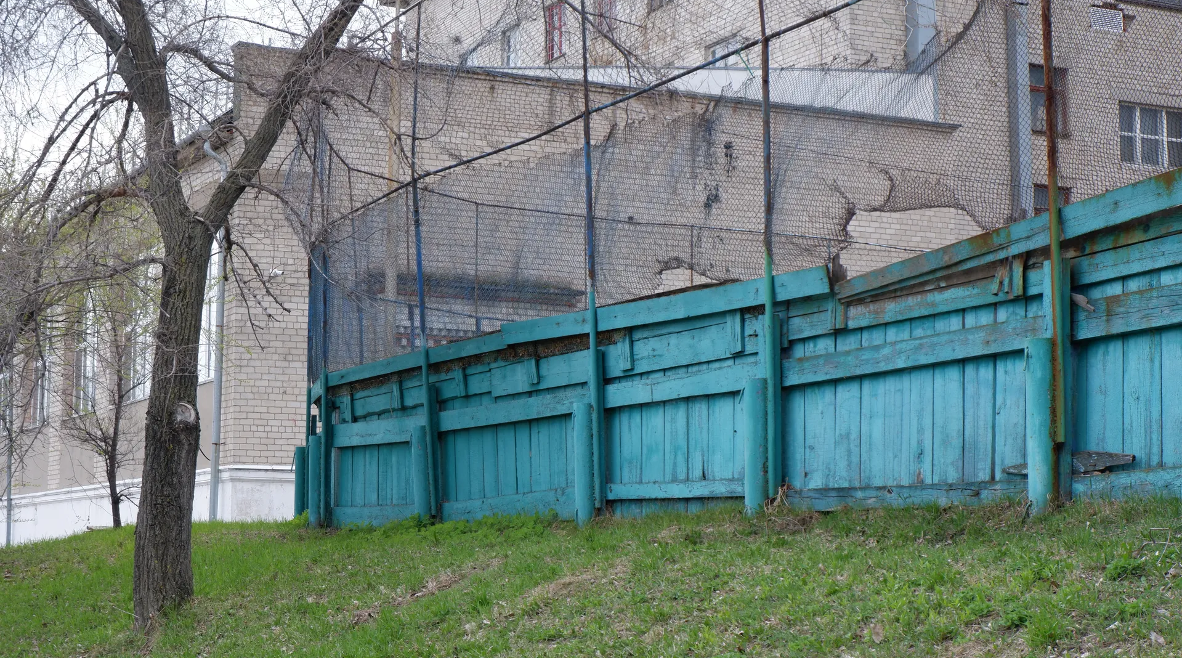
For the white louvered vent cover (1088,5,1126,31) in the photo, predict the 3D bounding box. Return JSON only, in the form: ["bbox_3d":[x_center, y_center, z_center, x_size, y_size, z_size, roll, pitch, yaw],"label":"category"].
[{"bbox_3d":[12.961,-7.768,47.150,1.100,0.550,0.100,3,-7,-27],"label":"white louvered vent cover"}]

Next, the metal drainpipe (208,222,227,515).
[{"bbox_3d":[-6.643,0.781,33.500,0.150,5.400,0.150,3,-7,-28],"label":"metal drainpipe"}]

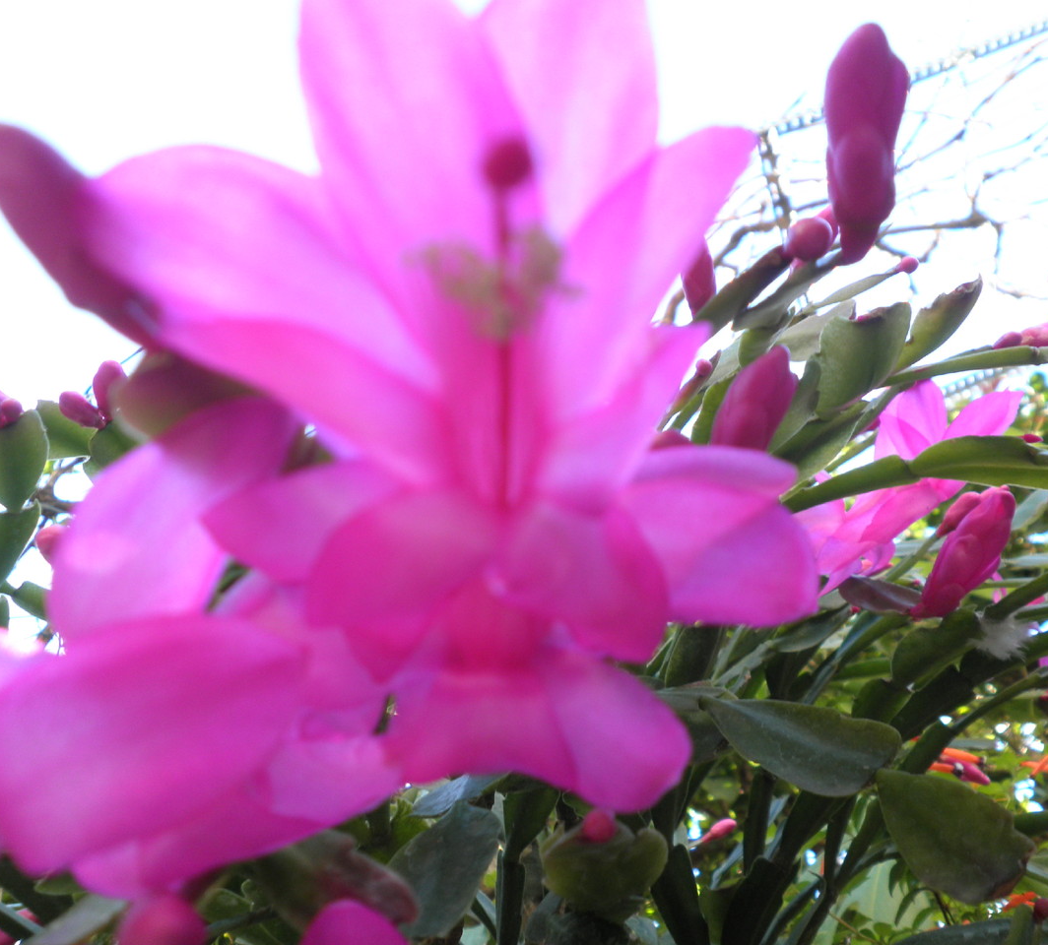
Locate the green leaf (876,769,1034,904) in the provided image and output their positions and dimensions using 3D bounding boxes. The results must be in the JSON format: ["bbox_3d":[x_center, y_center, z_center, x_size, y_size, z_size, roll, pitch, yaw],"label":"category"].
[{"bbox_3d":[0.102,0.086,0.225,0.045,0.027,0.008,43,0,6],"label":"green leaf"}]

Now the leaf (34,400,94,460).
[{"bbox_3d":[-0.151,-0.014,0.310,0.020,0.022,0.006,-32,-6,5],"label":"leaf"}]

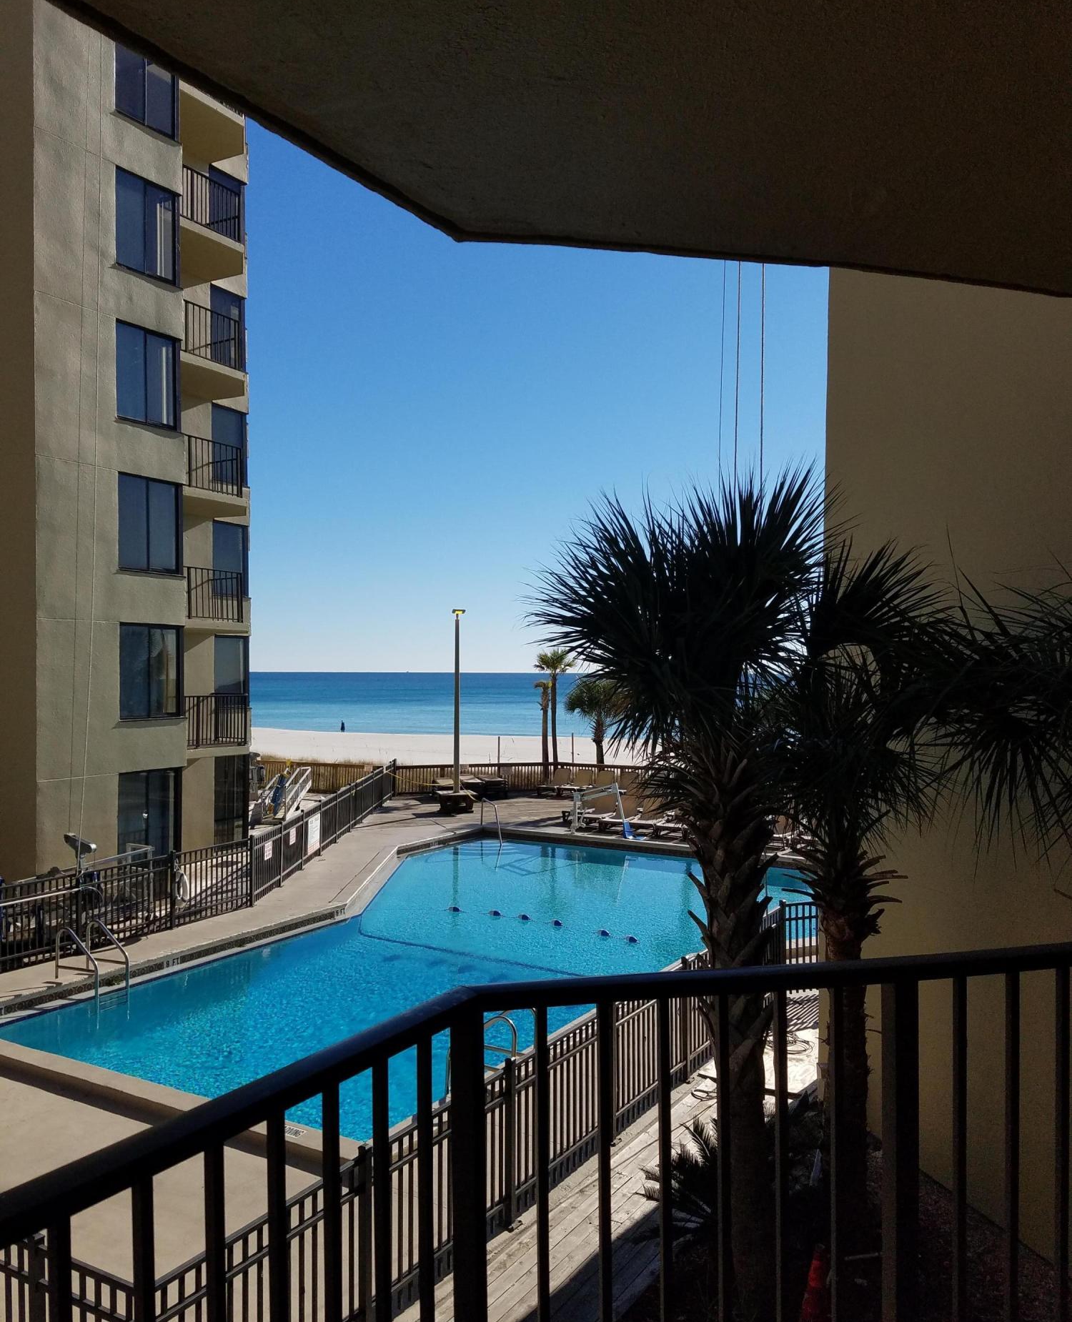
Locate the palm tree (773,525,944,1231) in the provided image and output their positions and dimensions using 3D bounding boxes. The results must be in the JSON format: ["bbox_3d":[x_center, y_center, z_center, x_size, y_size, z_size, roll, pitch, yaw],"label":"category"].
[{"bbox_3d":[2.450,1.740,8.150,1.500,5.300,1.500,0,-1,0],"label":"palm tree"}]

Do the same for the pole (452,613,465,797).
[{"bbox_3d":[-2.420,1.479,33.600,0.380,6.200,0.380,0,-1,0],"label":"pole"}]

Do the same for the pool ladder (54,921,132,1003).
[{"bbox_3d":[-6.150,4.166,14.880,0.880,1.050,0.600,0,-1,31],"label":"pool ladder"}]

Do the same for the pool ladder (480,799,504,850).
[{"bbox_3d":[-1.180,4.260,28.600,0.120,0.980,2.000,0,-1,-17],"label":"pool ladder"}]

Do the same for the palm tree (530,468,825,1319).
[{"bbox_3d":[1.020,1.550,7.150,2.100,5.640,2.100,0,-1,0],"label":"palm tree"}]

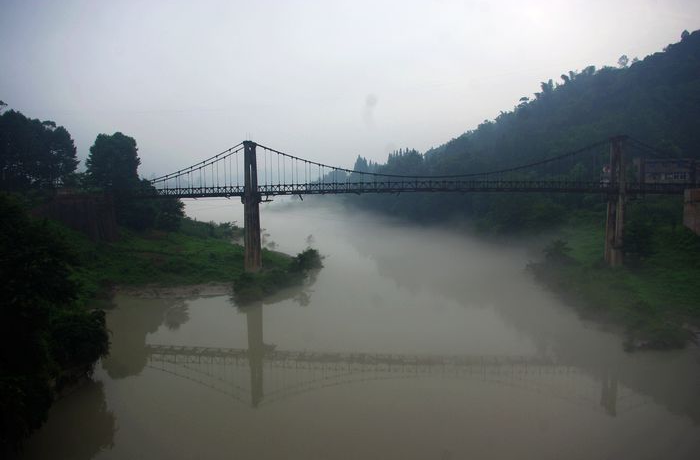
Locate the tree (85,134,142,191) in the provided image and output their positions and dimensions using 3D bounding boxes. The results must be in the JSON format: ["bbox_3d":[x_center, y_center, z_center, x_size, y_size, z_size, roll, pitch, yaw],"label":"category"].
[{"bbox_3d":[-67.520,-18.843,150.000,15.000,18.000,14.000,-1,4,0],"label":"tree"}]

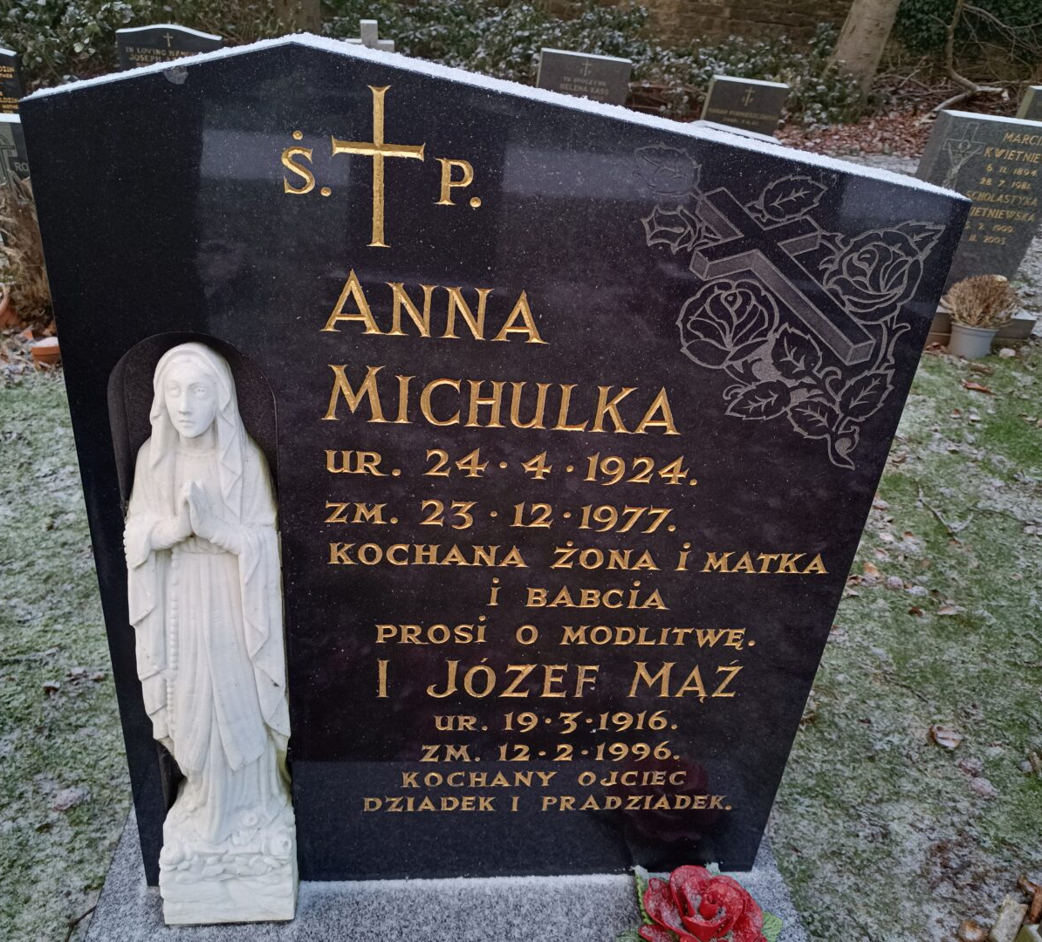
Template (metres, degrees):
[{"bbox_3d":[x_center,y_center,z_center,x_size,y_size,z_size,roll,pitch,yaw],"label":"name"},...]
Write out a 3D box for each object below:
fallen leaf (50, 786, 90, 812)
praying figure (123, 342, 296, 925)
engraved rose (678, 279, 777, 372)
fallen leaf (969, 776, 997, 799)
[{"bbox_3d":[-0.616,0.447,1.192,0.047,0.014,0.040,-7,32,-23],"label":"fallen leaf"},{"bbox_3d":[-0.284,0.180,0.822,0.138,0.647,0.091,2,28,-9],"label":"praying figure"},{"bbox_3d":[0.160,-0.112,0.675,0.080,0.072,0.005,2,28,-7],"label":"engraved rose"},{"bbox_3d":[0.738,0.504,1.385,0.043,0.014,0.035,-19,38,-38],"label":"fallen leaf"}]

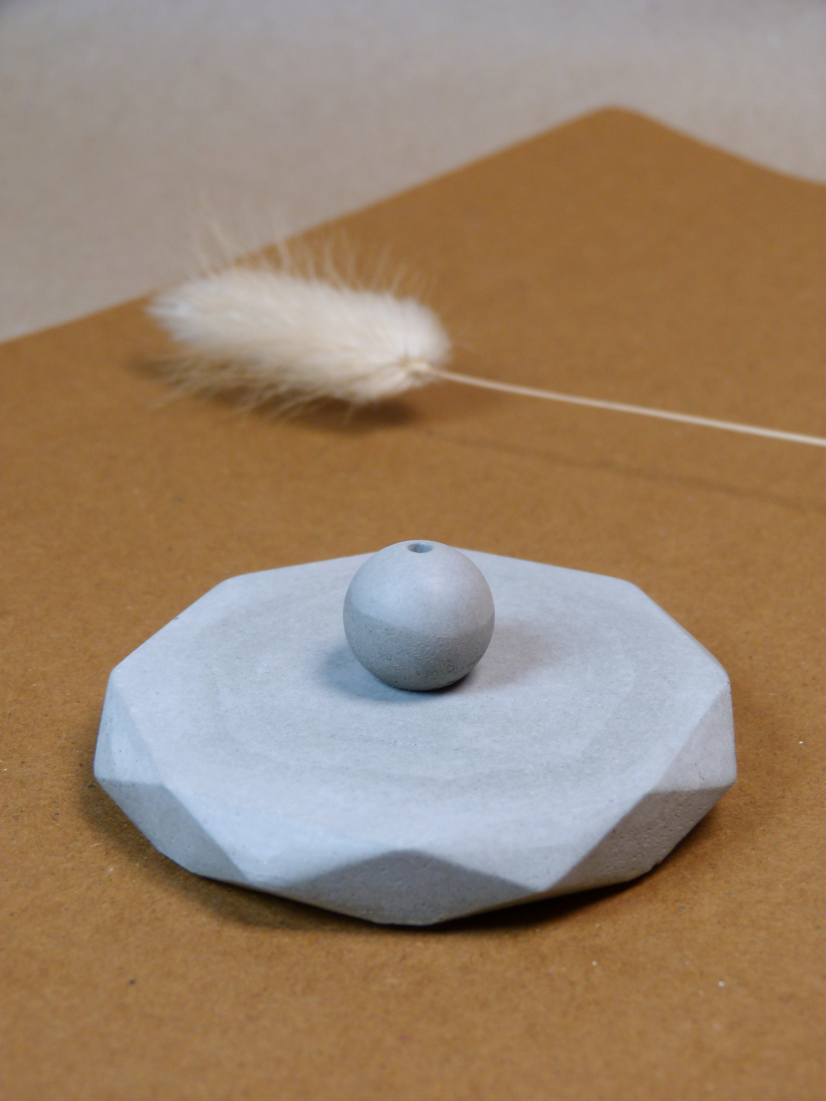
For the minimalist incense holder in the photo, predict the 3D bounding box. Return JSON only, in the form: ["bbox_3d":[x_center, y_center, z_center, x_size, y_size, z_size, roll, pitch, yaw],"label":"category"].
[{"bbox_3d":[0.001,0.026,0.332,0.098,0.015,0.098,0,26,4],"label":"minimalist incense holder"}]

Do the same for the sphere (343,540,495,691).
[{"bbox_3d":[0.001,0.010,0.323,0.023,0.023,0.023,0,26,4],"label":"sphere"}]

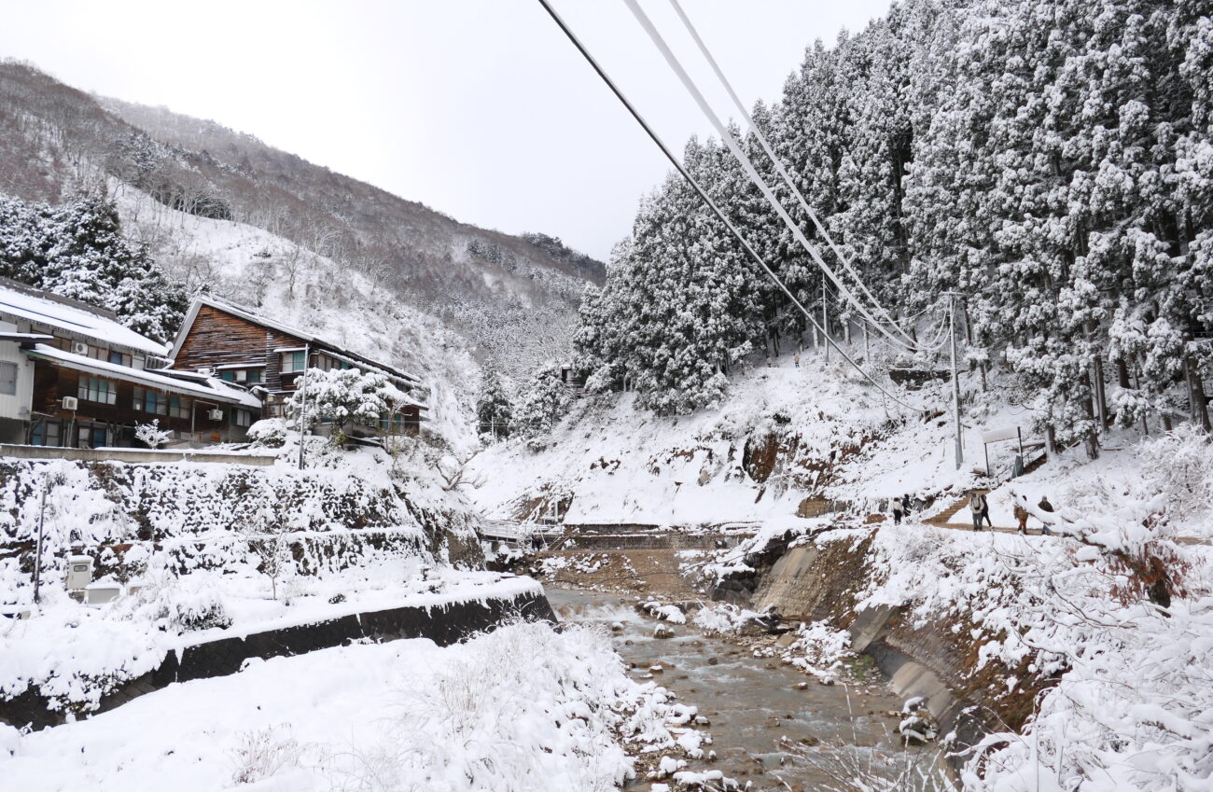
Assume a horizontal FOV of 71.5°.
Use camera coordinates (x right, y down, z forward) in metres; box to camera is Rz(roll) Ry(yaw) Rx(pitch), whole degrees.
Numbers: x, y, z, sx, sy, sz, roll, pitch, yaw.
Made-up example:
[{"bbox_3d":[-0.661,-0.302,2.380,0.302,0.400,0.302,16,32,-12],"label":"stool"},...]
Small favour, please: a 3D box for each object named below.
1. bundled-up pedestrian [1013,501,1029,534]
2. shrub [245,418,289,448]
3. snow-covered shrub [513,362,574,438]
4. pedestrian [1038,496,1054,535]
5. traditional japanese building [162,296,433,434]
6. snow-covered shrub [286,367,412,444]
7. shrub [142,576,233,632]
[{"bbox_3d":[18.154,5.214,36.800,0.620,1.700,0.500,3,-8,-27],"label":"bundled-up pedestrian"},{"bbox_3d":[-18.043,1.965,44.800,2.200,1.450,2.100,2,-8,-22],"label":"shrub"},{"bbox_3d":[-8.229,0.557,110.000,7.500,9.500,7.000,0,-7,-4],"label":"snow-covered shrub"},{"bbox_3d":[18.928,5.164,36.300,0.660,1.720,0.480,-3,-8,18],"label":"pedestrian"},{"bbox_3d":[-19.414,-0.590,56.537,9.000,8.200,17.200,-2,-8,10],"label":"traditional japanese building"},{"bbox_3d":[-14.102,0.569,46.000,6.400,4.000,5.700,2,-8,-17],"label":"snow-covered shrub"},{"bbox_3d":[-13.311,6.615,26.800,2.650,1.600,2.200,3,-8,-26],"label":"shrub"}]

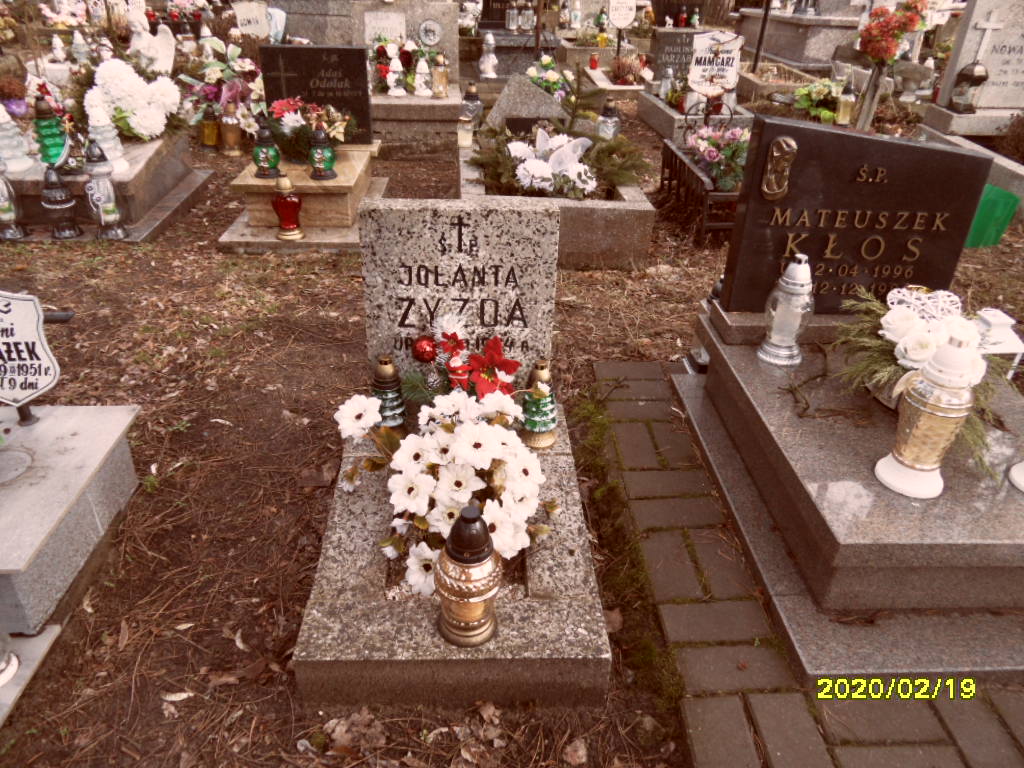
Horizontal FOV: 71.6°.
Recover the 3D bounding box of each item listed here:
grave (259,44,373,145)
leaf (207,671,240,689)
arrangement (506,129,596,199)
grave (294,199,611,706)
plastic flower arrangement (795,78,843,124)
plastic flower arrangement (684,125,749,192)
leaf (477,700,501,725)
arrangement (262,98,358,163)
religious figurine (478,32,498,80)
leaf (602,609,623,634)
[{"bbox_3d":[-0.883,-1.324,3.246,0.469,0.395,0.060,0,28,-2],"label":"grave"},{"bbox_3d":[-0.509,0.521,1.252,0.058,0.016,0.030,0,33,0],"label":"leaf"},{"bbox_3d":[0.167,-0.918,2.996,0.370,0.210,0.300,0,33,-2],"label":"arrangement"},{"bbox_3d":[-0.106,0.074,1.415,0.525,0.626,0.820,0,34,-3],"label":"grave"},{"bbox_3d":[1.888,-1.740,4.374,0.250,0.240,0.230,0,33,0],"label":"plastic flower arrangement"},{"bbox_3d":[0.924,-1.000,3.176,0.300,0.230,0.270,0,33,-2],"label":"plastic flower arrangement"},{"bbox_3d":[-0.040,0.556,1.202,0.040,0.018,0.036,0,33,0],"label":"leaf"},{"bbox_3d":[-0.882,-1.114,3.108,0.350,0.240,0.260,-1,33,-2],"label":"arrangement"},{"bbox_3d":[-0.163,-2.283,4.934,0.130,0.300,0.120,0,33,0],"label":"religious figurine"},{"bbox_3d":[0.190,0.453,1.358,0.042,0.020,0.048,0,33,0],"label":"leaf"}]

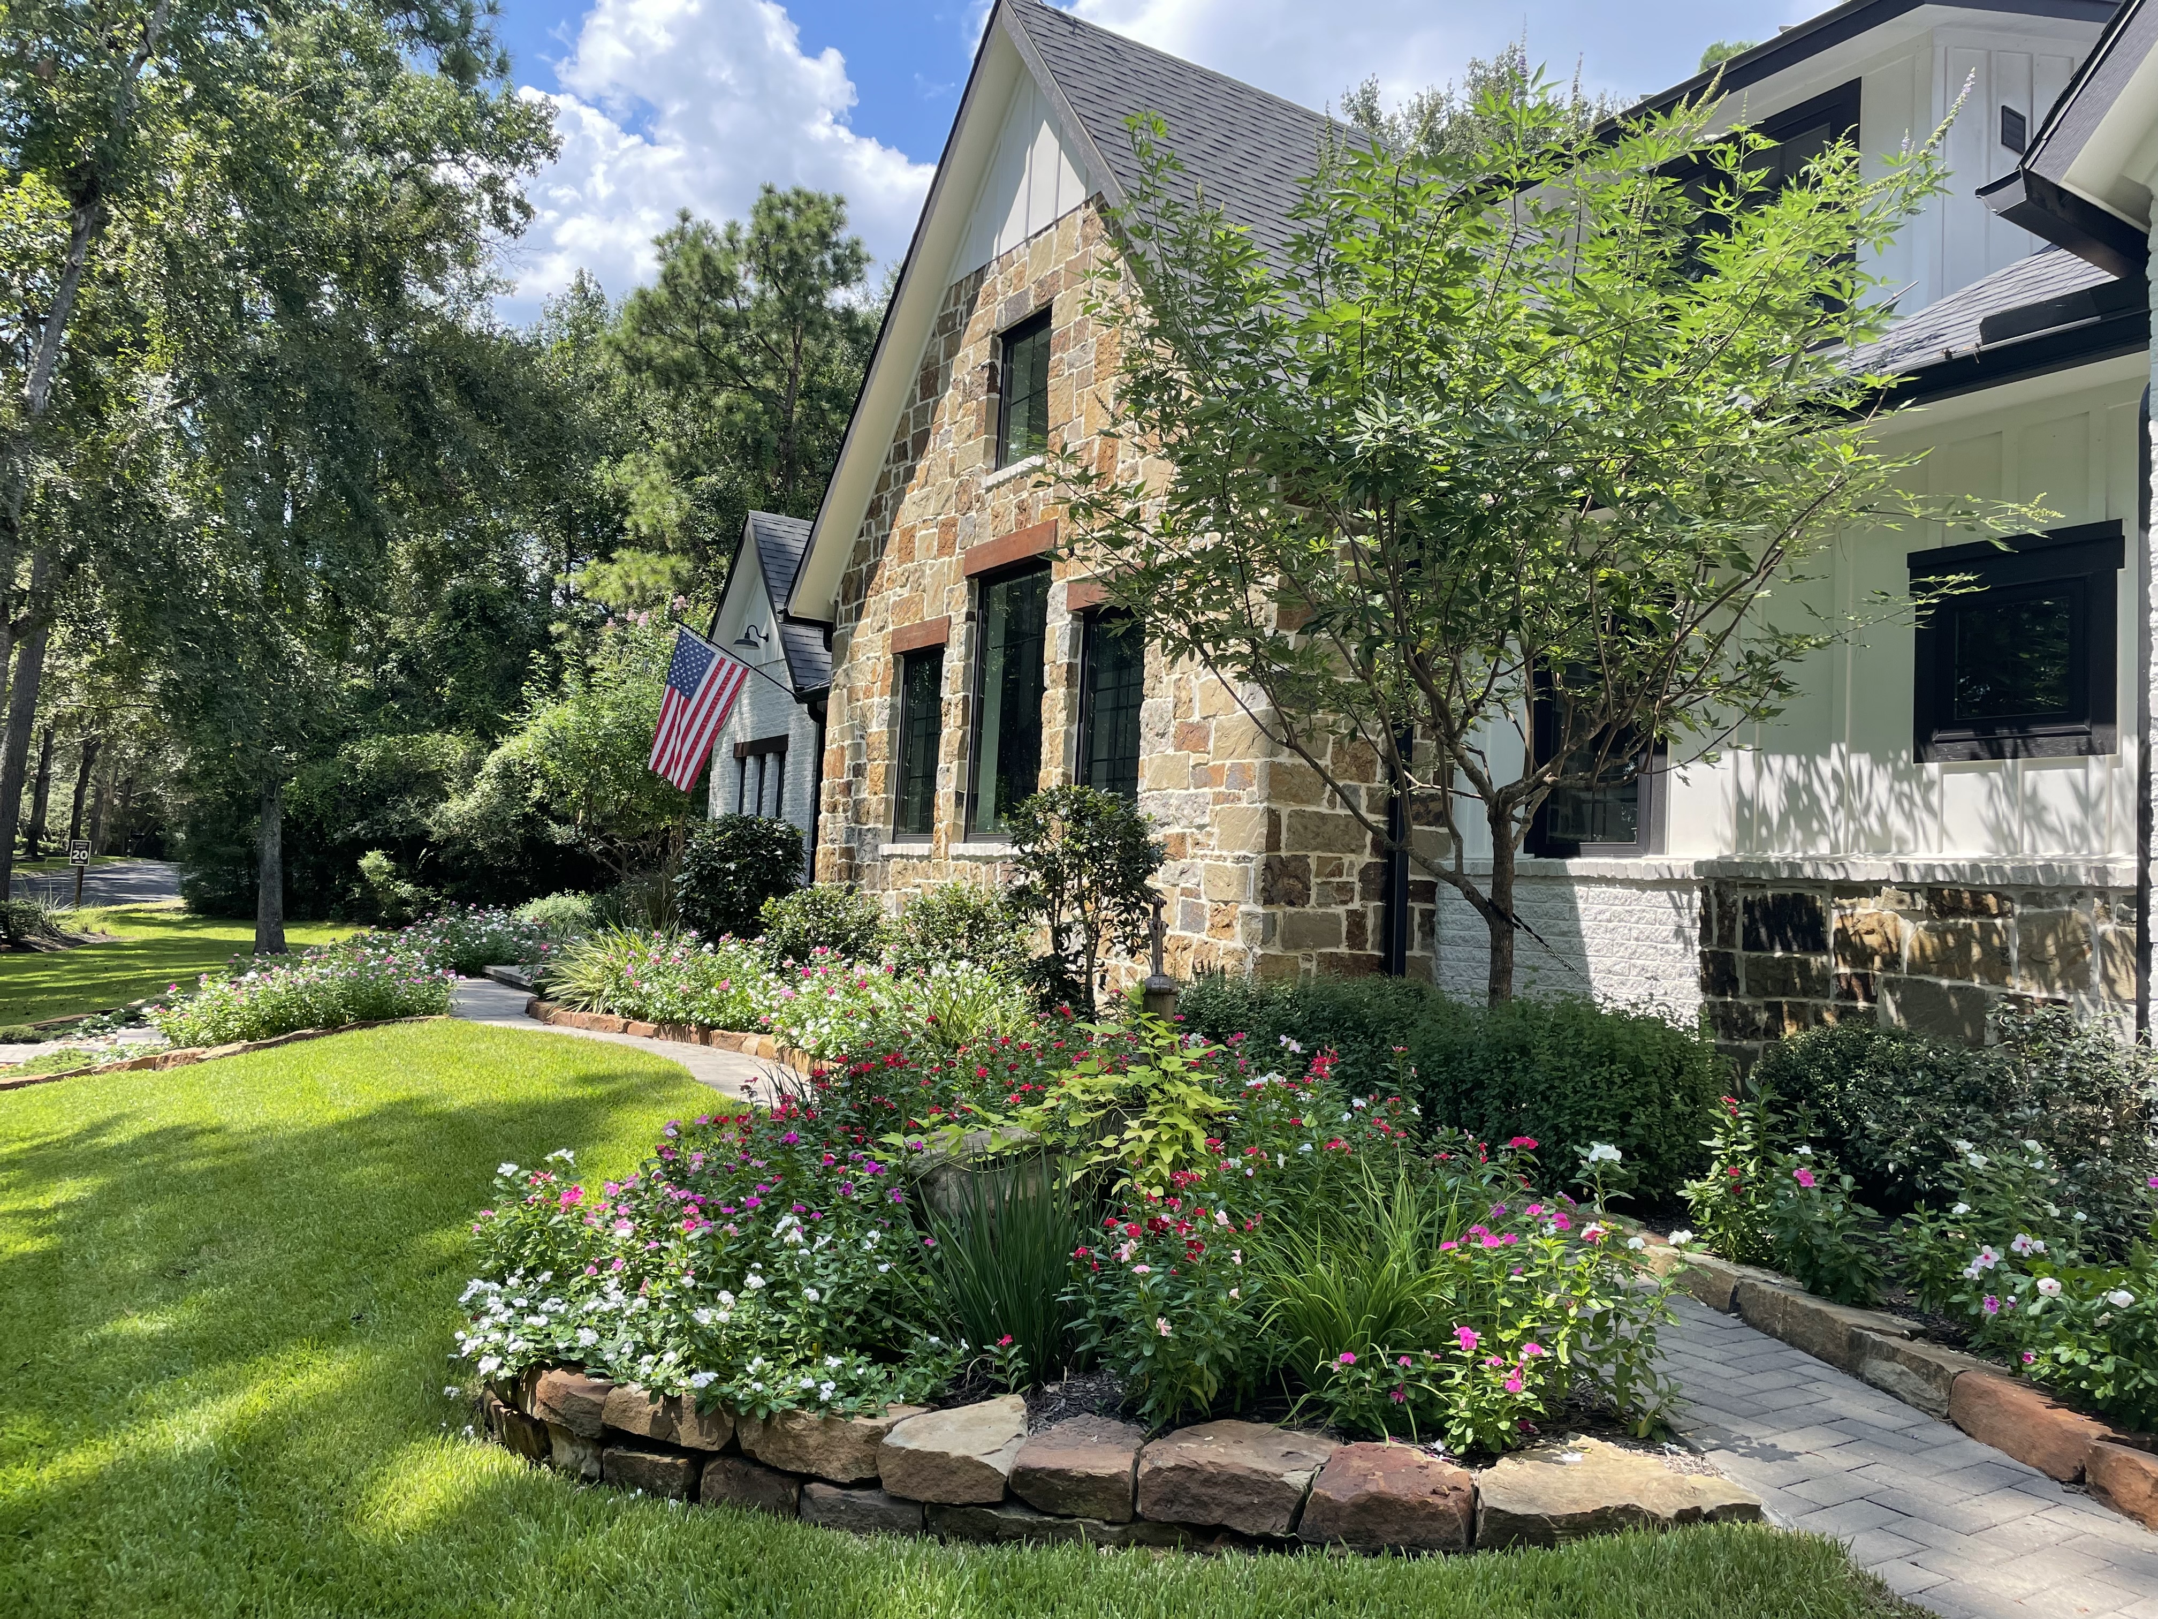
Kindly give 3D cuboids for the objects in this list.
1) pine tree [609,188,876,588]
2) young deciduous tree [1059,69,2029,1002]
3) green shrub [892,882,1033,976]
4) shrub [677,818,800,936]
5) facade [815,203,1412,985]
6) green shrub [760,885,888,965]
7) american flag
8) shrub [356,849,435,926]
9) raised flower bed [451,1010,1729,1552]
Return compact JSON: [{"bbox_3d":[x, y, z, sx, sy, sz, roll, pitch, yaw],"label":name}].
[{"bbox_3d":[-6.433,-4.617,31.000,6.200,14.478,6.000,3,-4,0],"label":"pine tree"},{"bbox_3d":[1.841,-0.806,6.400,3.750,4.224,3.300,3,-4,0],"label":"young deciduous tree"},{"bbox_3d":[-0.673,0.839,9.250,0.800,0.860,0.820,5,-4,-32],"label":"green shrub"},{"bbox_3d":[-2.710,0.715,12.900,1.000,1.300,1.020,5,-4,-32],"label":"shrub"},{"bbox_3d":[-0.015,-1.215,10.956,1.150,5.125,5.656,5,-4,-32],"label":"facade"},{"bbox_3d":[-1.718,0.908,10.900,0.820,0.800,0.860,5,-4,-32],"label":"green shrub"},{"bbox_3d":[-4.058,-1.071,17.300,1.050,1.650,0.250,5,-4,-32],"label":"american flag"},{"bbox_3d":[-13.497,1.616,32.000,1.600,1.600,1.500,3,-4,0],"label":"shrub"},{"bbox_3d":[0.052,0.892,4.001,2.550,0.820,2.600,3,-4,0],"label":"raised flower bed"}]

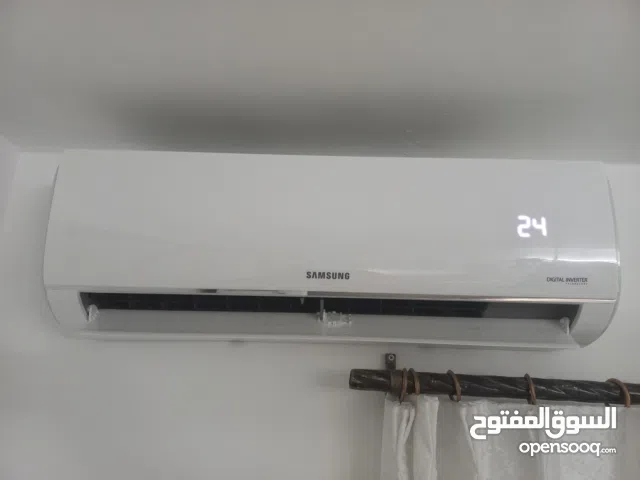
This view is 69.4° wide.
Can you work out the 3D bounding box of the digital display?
[{"bbox_3d":[0.302,-0.019,0.660,0.043,0.034,0.008,1,-15,0],"label":"digital display"}]

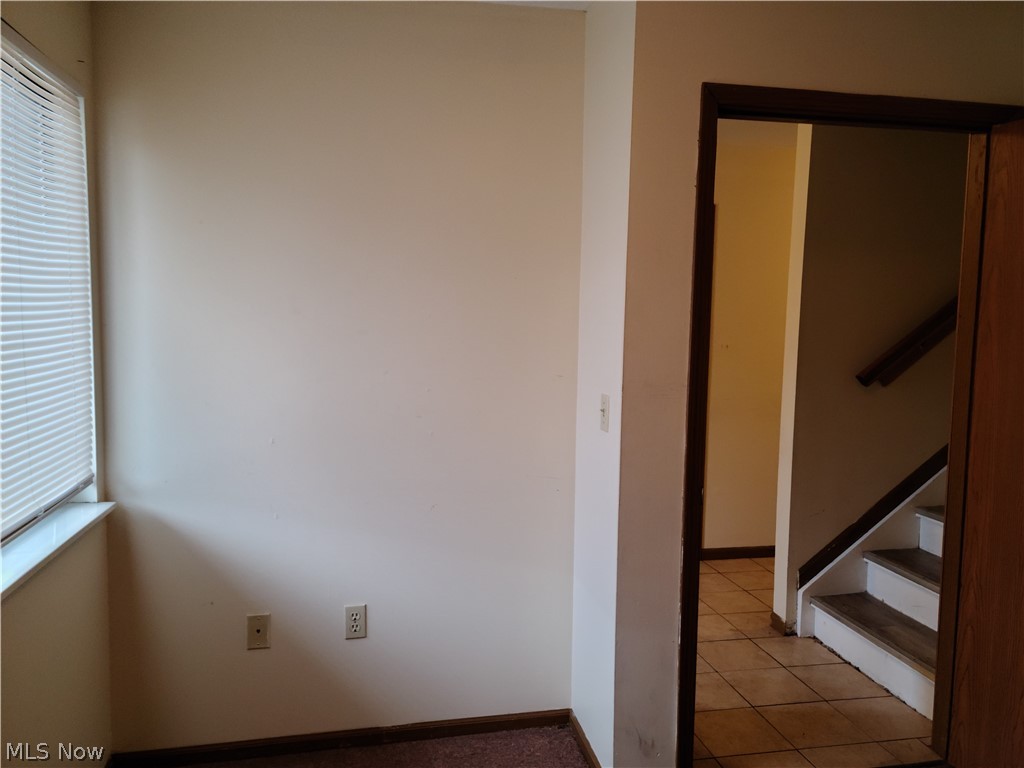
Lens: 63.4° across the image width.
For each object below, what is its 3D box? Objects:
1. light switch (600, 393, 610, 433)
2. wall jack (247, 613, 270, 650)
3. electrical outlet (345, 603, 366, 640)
[{"bbox_3d":[0.284,0.089,2.543,0.013,0.114,0.070,0,5,-11],"label":"light switch"},{"bbox_3d":[-0.815,0.801,2.672,0.070,0.114,0.009,0,5,-12],"label":"wall jack"},{"bbox_3d":[-0.515,0.787,2.737,0.070,0.114,0.009,0,5,-12],"label":"electrical outlet"}]

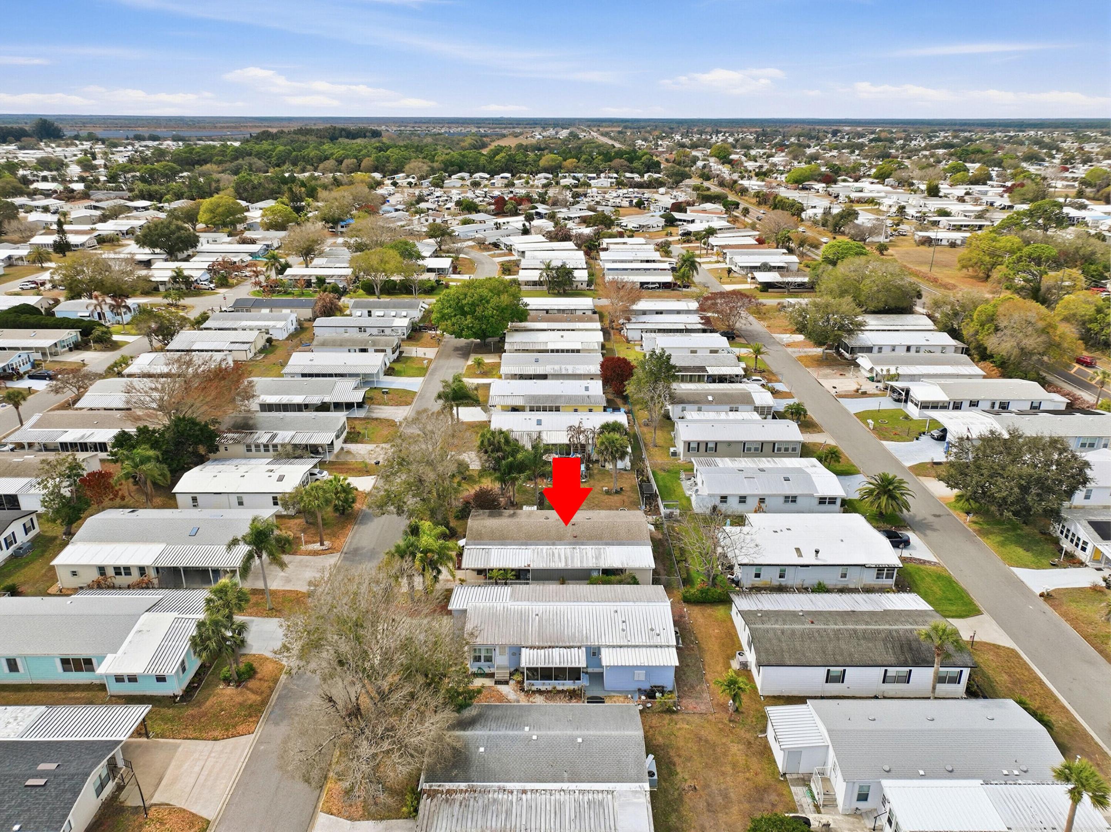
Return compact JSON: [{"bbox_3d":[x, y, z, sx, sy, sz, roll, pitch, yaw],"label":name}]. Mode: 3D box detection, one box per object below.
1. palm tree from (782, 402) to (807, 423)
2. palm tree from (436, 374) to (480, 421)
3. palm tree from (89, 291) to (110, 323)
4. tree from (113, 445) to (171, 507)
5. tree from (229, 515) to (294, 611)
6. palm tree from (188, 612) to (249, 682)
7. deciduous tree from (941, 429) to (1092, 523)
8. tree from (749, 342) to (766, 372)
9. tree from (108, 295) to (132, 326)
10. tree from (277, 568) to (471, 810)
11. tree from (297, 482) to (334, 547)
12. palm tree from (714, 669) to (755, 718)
[{"bbox_3d":[36.854,-0.419,118.600,3.710,3.350,3.710,0,21,0],"label":"palm tree"},{"bbox_3d":[-14.893,-2.712,117.891,6.840,7.850,6.840,0,21,0],"label":"palm tree"},{"bbox_3d":[-95.328,-22.143,161.575,4.500,7.700,4.500,0,21,0],"label":"palm tree"},{"bbox_3d":[-46.394,7.190,87.029,6.300,7.800,6.300,0,21,0],"label":"tree"},{"bbox_3d":[-26.105,13.428,69.103,5.700,9.400,5.700,0,21,0],"label":"tree"},{"bbox_3d":[-27.752,19.456,63.712,3.990,6.080,3.990,0,21,0],"label":"palm tree"},{"bbox_3d":[51.396,7.205,86.677,14.400,9.800,13.800,0,21,0],"label":"deciduous tree"},{"bbox_3d":[36.030,-10.519,136.984,3.500,4.900,3.500,0,21,0],"label":"tree"},{"bbox_3d":[-90.397,-21.322,160.076,5.000,7.300,5.000,0,21,0],"label":"tree"},{"bbox_3d":[-13.358,19.306,56.789,14.800,11.500,17.000,0,21,0],"label":"tree"},{"bbox_3d":[-25.727,10.777,83.593,3.660,7.730,3.660,0,21,0],"label":"tree"},{"bbox_3d":[14.120,22.000,60.936,3.210,3.610,3.210,0,21,0],"label":"palm tree"}]

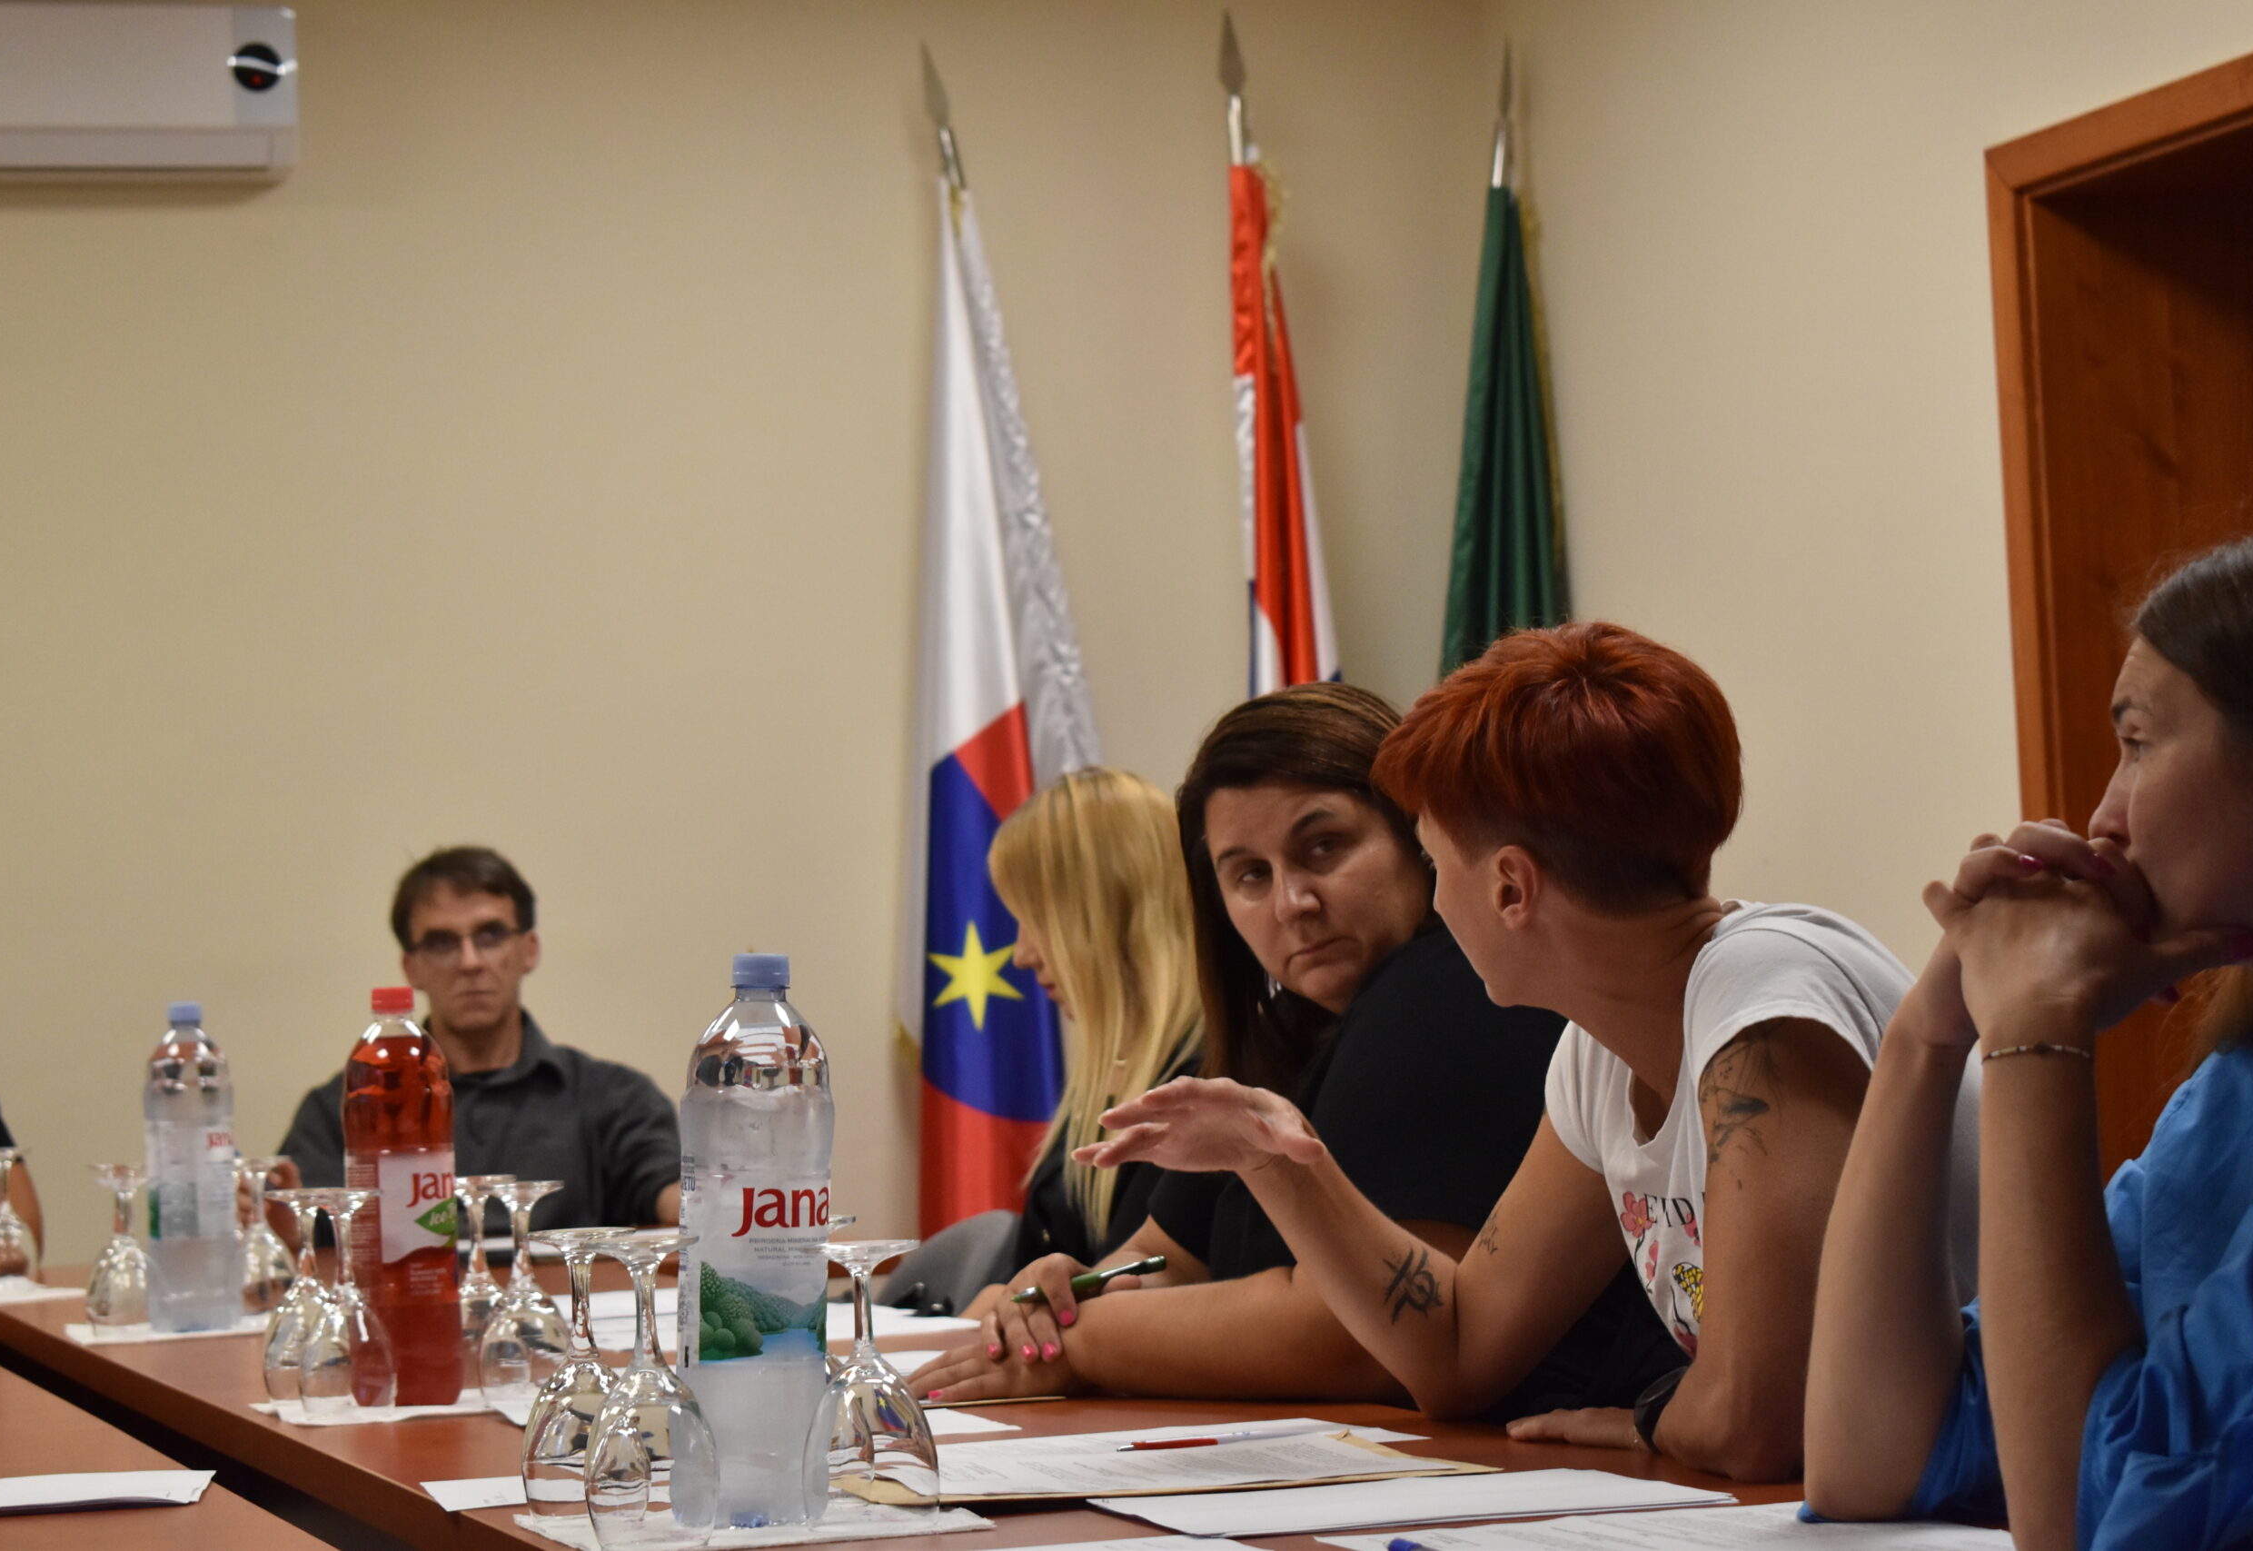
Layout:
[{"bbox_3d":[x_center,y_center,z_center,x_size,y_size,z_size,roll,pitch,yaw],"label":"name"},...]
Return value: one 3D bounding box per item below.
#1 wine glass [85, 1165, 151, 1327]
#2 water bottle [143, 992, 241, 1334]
[{"bbox_3d":[-0.986,0.466,5.212,0.076,0.163,0.076,-2,-2,-11],"label":"wine glass"},{"bbox_3d":[-0.926,0.386,5.245,0.087,0.320,0.087,-3,-2,15],"label":"water bottle"}]

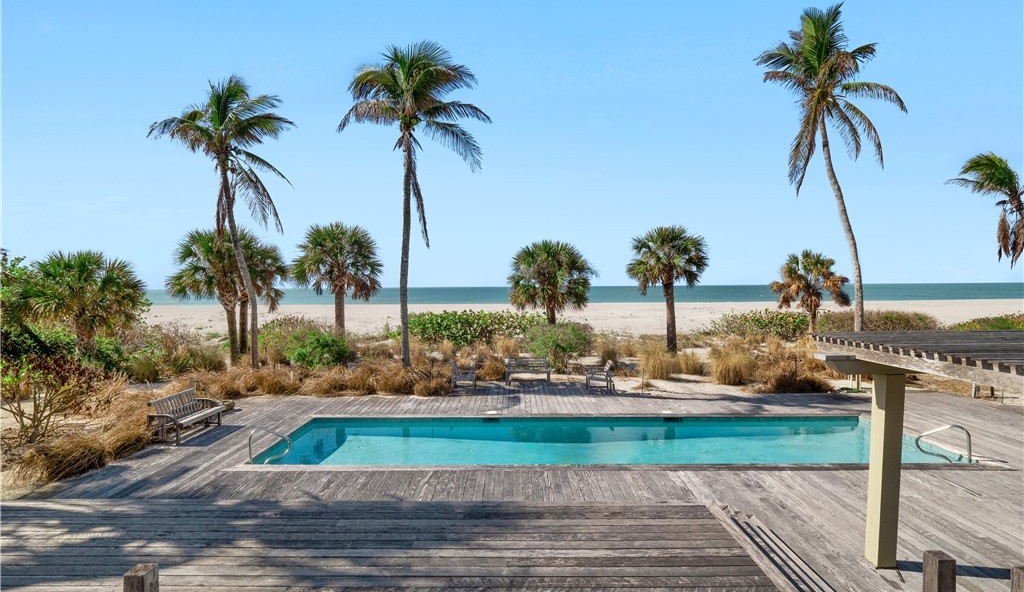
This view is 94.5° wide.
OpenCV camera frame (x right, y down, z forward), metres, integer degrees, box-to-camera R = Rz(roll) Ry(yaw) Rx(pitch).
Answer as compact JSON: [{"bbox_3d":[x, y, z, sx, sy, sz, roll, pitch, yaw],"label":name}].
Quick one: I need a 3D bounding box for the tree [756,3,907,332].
[{"bbox_3d":[12.064,-4.210,17.922,5.600,13.500,5.500,0,1,0],"label":"tree"}]

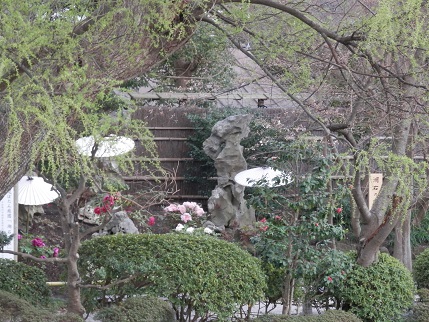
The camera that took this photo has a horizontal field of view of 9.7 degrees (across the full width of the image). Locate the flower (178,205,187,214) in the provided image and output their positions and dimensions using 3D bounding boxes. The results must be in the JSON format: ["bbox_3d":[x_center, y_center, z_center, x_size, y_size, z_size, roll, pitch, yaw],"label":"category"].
[{"bbox_3d":[-0.510,0.777,40.200,0.137,0.146,0.140,0,2,0],"label":"flower"}]

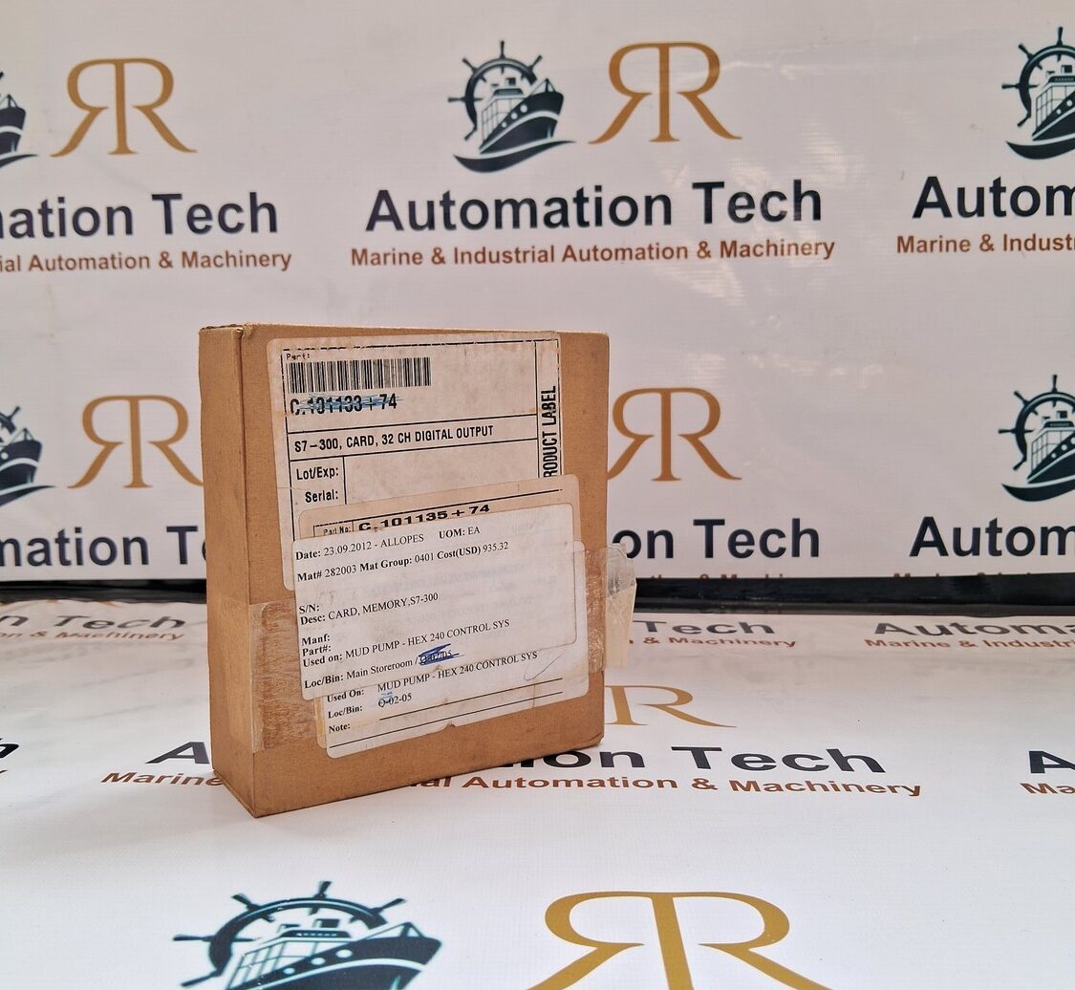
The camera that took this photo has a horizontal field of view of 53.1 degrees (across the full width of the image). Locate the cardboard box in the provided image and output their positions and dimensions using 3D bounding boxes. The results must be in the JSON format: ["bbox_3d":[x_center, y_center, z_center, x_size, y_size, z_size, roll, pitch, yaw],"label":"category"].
[{"bbox_3d":[-0.043,0.019,0.376,0.130,0.150,0.047,-4,8,-31],"label":"cardboard box"}]

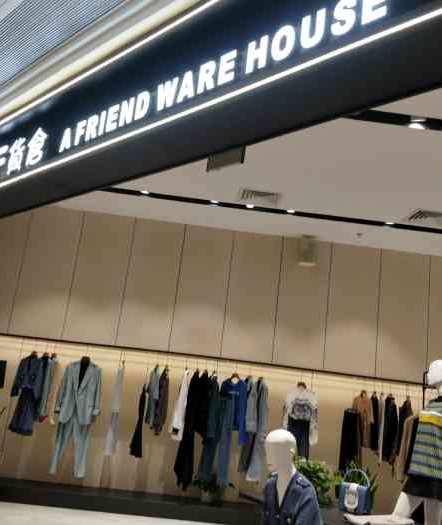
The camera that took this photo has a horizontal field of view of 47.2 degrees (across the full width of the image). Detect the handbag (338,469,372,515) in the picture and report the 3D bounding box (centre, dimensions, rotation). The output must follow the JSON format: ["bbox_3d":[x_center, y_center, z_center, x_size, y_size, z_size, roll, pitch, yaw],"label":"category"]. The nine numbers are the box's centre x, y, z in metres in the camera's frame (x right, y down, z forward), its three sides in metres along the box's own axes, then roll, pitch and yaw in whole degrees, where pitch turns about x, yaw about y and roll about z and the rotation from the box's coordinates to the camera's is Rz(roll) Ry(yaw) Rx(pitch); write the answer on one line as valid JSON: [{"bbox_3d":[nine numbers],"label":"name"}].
[{"bbox_3d":[1.071,1.837,4.055,0.235,0.340,0.120,1,-13,24],"label":"handbag"}]

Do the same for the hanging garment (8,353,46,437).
[{"bbox_3d":[-2.236,1.505,5.790,0.400,0.897,0.200,-5,-17,45],"label":"hanging garment"}]

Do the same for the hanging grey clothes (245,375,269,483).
[{"bbox_3d":[0.415,1.888,5.779,0.155,1.107,0.420,7,-12,-2],"label":"hanging grey clothes"}]

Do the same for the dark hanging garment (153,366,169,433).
[{"bbox_3d":[-0.651,1.523,5.580,0.130,0.720,0.370,3,-12,18],"label":"dark hanging garment"}]

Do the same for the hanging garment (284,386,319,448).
[{"bbox_3d":[0.900,1.721,5.649,0.400,0.650,0.160,7,-11,-3],"label":"hanging garment"}]

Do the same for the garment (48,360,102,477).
[{"bbox_3d":[-1.567,1.692,5.483,0.480,1.220,0.200,6,-11,4],"label":"garment"}]

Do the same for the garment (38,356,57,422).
[{"bbox_3d":[-1.993,1.445,5.816,0.120,0.723,0.400,11,-12,-17],"label":"garment"}]

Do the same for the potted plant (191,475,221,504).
[{"bbox_3d":[-0.121,2.504,5.612,0.310,0.300,0.310,7,-12,-2],"label":"potted plant"}]

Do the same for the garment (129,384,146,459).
[{"bbox_3d":[-0.940,1.783,5.727,0.100,0.783,0.360,7,-12,-2],"label":"garment"}]

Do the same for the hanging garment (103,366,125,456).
[{"bbox_3d":[-1.221,1.678,5.813,0.120,1.000,0.360,9,-12,-10],"label":"hanging garment"}]

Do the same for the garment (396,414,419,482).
[{"bbox_3d":[1.666,1.652,4.490,0.140,0.620,0.400,10,-12,-18],"label":"garment"}]

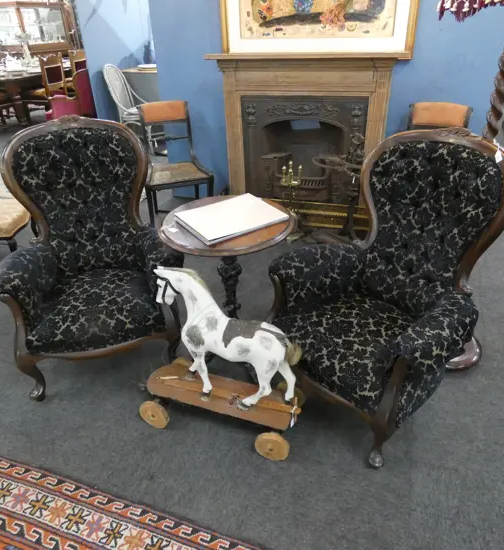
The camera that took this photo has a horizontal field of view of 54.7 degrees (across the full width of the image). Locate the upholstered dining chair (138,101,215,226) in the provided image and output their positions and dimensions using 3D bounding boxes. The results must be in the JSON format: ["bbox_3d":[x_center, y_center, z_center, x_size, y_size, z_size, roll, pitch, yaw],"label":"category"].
[{"bbox_3d":[-0.551,-0.743,3.487,0.470,0.840,0.550,-12,32,-18],"label":"upholstered dining chair"}]

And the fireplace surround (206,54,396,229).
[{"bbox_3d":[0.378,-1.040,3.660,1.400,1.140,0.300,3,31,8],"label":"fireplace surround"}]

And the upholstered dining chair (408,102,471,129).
[{"bbox_3d":[1.179,-0.659,3.268,0.470,0.840,0.540,10,32,19],"label":"upholstered dining chair"}]

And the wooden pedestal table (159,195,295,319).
[{"bbox_3d":[-0.094,0.074,2.203,0.570,0.700,0.570,-1,30,0],"label":"wooden pedestal table"}]

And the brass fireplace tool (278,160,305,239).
[{"bbox_3d":[0.266,-0.511,3.341,0.180,0.550,0.180,3,31,8],"label":"brass fireplace tool"}]

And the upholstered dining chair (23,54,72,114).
[{"bbox_3d":[-2.675,-2.342,6.219,0.500,0.950,0.470,12,33,21],"label":"upholstered dining chair"}]

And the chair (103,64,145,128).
[{"bbox_3d":[-1.243,-1.827,5.332,0.560,0.890,0.520,7,31,14],"label":"chair"}]

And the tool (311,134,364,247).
[{"bbox_3d":[0.655,-0.537,3.191,0.540,0.730,0.270,3,31,8],"label":"tool"}]

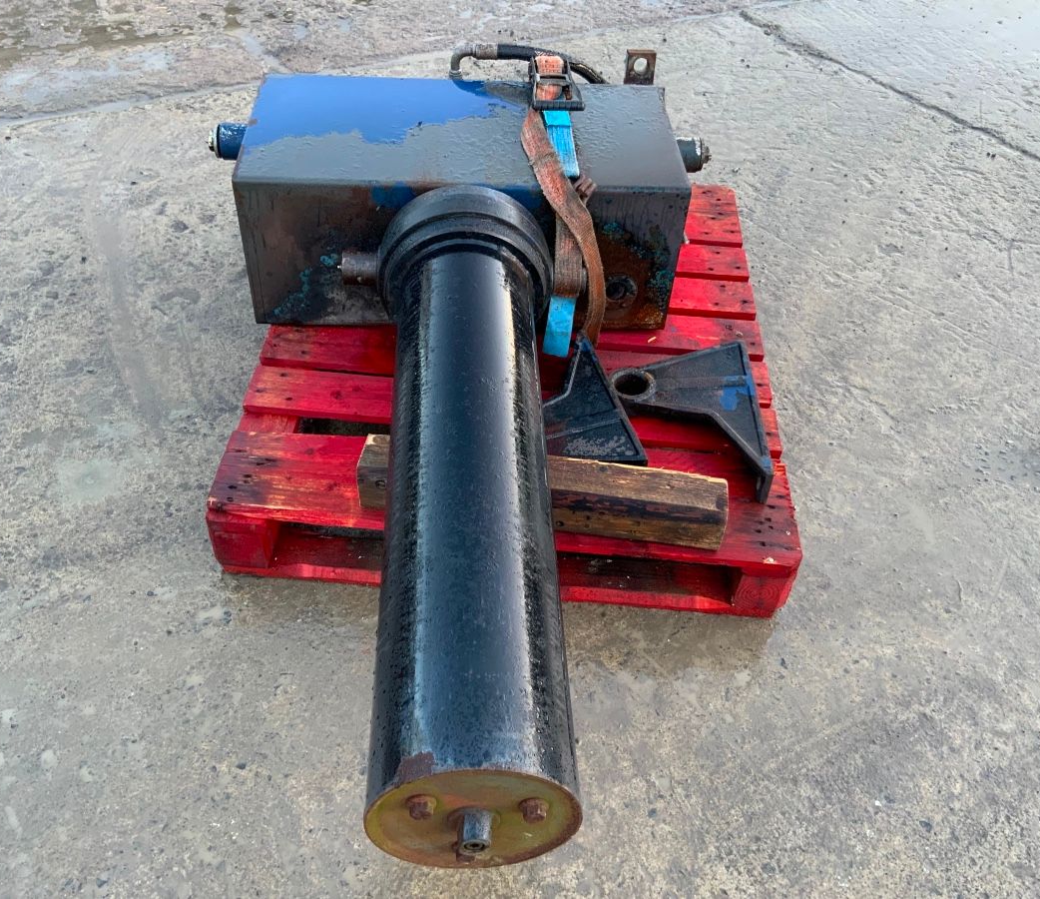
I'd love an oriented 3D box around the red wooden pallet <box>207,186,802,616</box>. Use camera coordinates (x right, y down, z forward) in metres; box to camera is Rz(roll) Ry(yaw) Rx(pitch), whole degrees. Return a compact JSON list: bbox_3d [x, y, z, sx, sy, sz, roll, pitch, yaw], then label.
[{"bbox_3d":[0.001,-0.220,2.160,1.000,0.172,1.175,5,46,0],"label":"red wooden pallet"}]

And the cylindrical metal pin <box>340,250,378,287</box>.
[{"bbox_3d":[-0.293,-0.331,1.833,0.073,0.061,0.061,0,46,-4],"label":"cylindrical metal pin"}]

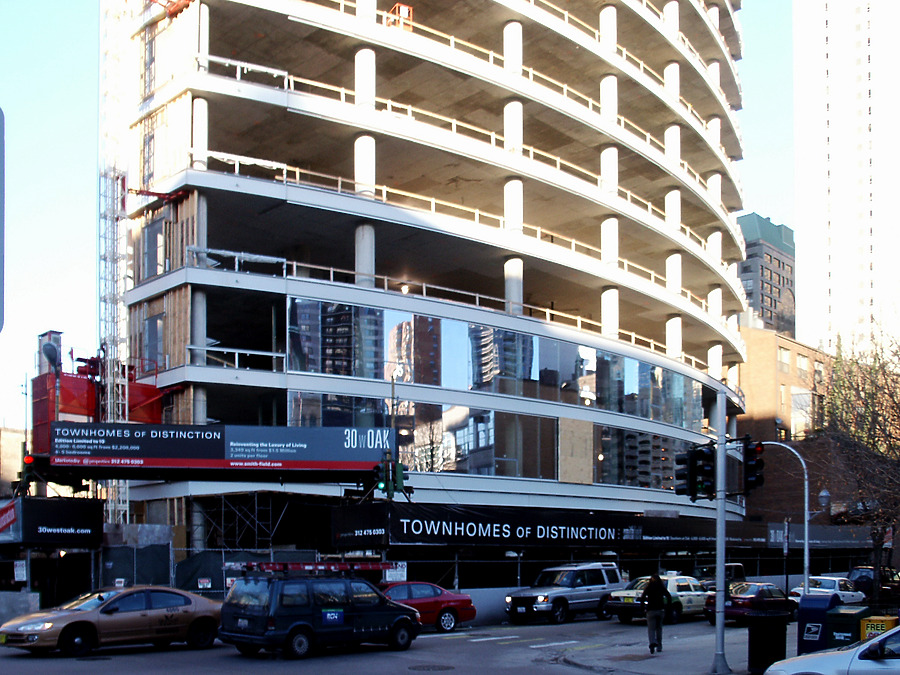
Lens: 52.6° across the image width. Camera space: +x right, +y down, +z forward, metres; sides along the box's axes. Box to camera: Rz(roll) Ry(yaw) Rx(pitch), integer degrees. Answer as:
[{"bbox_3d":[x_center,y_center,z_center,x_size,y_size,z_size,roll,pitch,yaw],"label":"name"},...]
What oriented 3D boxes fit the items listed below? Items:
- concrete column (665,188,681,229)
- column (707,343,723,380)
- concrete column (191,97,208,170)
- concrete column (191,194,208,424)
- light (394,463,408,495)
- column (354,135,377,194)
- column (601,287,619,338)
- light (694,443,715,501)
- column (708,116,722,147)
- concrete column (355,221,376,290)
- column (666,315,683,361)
[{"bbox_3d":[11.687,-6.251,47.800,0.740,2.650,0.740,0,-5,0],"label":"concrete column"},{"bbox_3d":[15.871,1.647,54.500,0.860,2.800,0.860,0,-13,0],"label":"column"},{"bbox_3d":[-8.417,-6.714,30.700,0.530,2.750,0.530,1,-11,-6],"label":"concrete column"},{"bbox_3d":[-9.513,-0.989,34.600,0.620,9.000,0.620,-2,-9,-1],"label":"concrete column"},{"bbox_3d":[-1.396,4.045,26.200,0.300,0.860,0.340,-10,-17,38],"label":"light"},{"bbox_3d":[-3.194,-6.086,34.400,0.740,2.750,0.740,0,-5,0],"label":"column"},{"bbox_3d":[7.560,-0.921,43.000,0.790,2.950,0.790,0,-9,0],"label":"column"},{"bbox_3d":[4.427,2.327,15.800,0.300,0.950,0.340,-4,-6,37],"label":"light"},{"bbox_3d":[15.725,-11.631,54.000,0.800,2.950,0.800,-8,-12,43],"label":"column"},{"bbox_3d":[-3.222,-2.898,34.700,0.770,2.950,0.770,0,-9,0],"label":"concrete column"},{"bbox_3d":[11.792,0.578,47.800,0.740,2.750,0.740,0,-5,0],"label":"column"}]

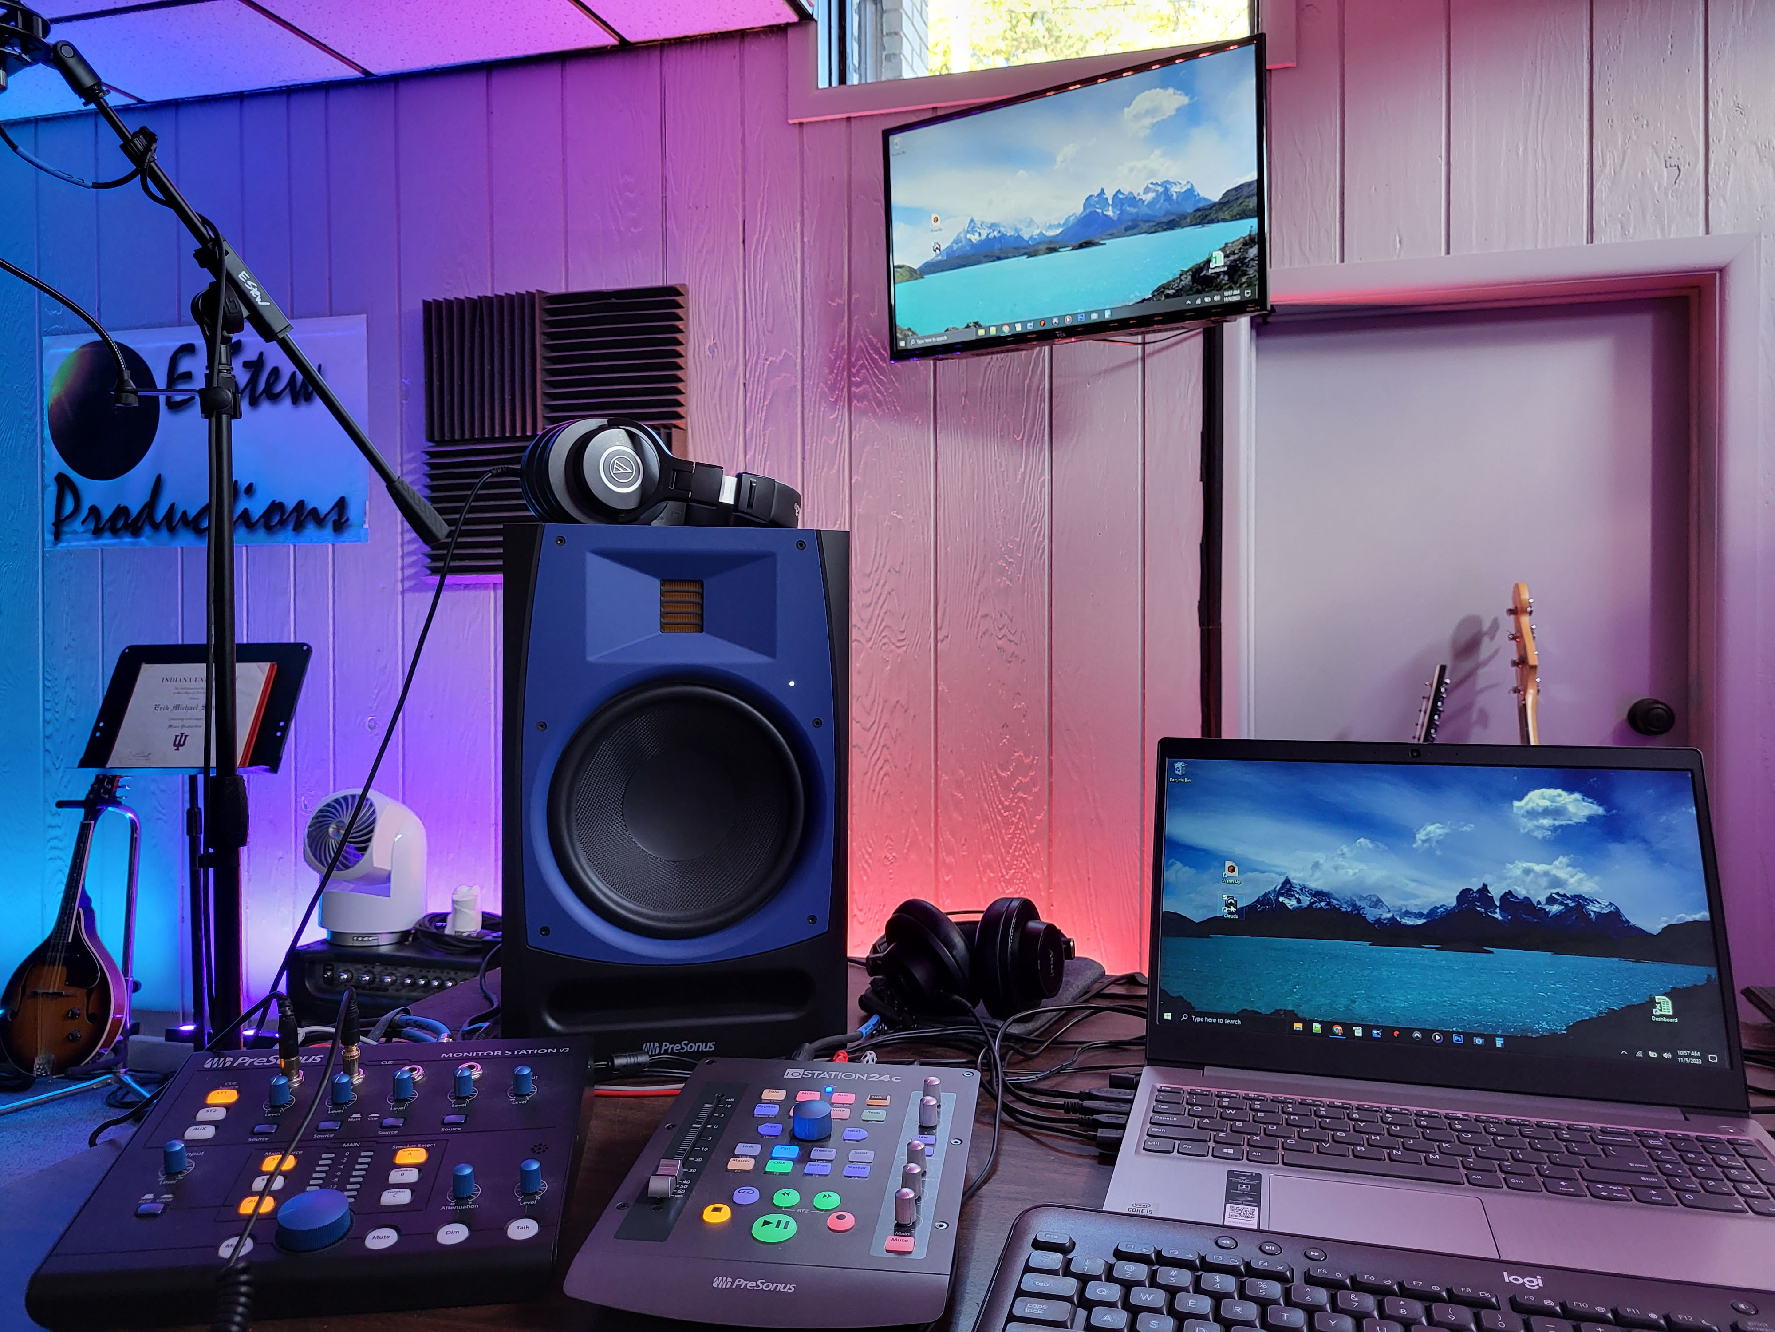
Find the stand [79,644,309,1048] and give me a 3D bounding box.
[{"bbox_3d":[-1.403,0.471,2.700,0.480,1.060,0.420,0,1,13],"label":"stand"}]

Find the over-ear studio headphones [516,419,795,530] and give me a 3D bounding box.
[{"bbox_3d":[-0.179,-0.150,1.070,0.205,0.088,0.160,4,0,-10],"label":"over-ear studio headphones"}]

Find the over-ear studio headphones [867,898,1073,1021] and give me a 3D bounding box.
[{"bbox_3d":[0.064,0.237,1.135,0.172,0.100,0.185,0,2,-5],"label":"over-ear studio headphones"}]

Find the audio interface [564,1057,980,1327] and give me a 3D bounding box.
[{"bbox_3d":[-0.045,0.266,0.712,0.174,0.062,0.230,0,1,8],"label":"audio interface"}]

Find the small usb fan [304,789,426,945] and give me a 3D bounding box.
[{"bbox_3d":[-0.960,0.371,2.450,0.190,0.280,0.195,0,1,8],"label":"small usb fan"}]

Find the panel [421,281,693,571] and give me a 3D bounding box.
[{"bbox_3d":[-0.733,-0.503,2.924,0.610,0.610,0.050,0,1,15],"label":"panel"}]

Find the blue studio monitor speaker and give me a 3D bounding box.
[{"bbox_3d":[-0.188,0.091,1.128,0.252,0.397,0.305,0,1,-14],"label":"blue studio monitor speaker"}]

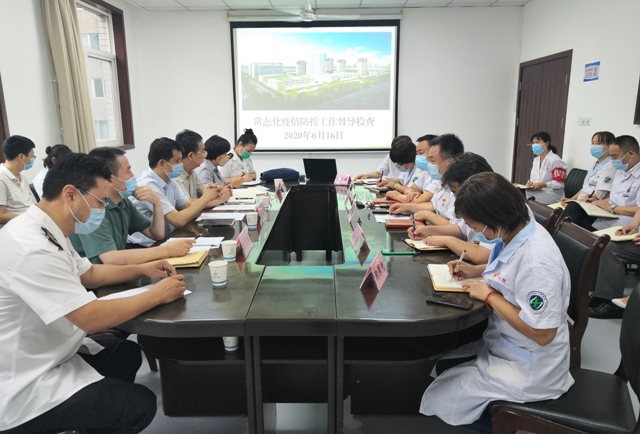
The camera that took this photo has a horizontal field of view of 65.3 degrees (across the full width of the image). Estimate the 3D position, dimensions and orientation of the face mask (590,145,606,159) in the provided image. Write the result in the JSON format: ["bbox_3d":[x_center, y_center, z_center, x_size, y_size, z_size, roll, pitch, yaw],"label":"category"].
[{"bbox_3d":[2.260,-0.522,4.050,0.080,0.110,0.135,-5,13,-20],"label":"face mask"}]

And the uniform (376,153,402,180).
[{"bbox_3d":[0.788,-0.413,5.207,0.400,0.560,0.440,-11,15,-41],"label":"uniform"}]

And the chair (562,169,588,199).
[{"bbox_3d":[2.194,0.018,4.658,0.580,0.890,0.500,-4,13,-14],"label":"chair"}]

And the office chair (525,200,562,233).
[{"bbox_3d":[0.993,0.378,2.901,0.560,0.950,0.450,-1,12,-1],"label":"office chair"}]

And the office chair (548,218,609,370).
[{"bbox_3d":[0.915,0.491,2.275,0.570,0.930,0.450,0,12,4],"label":"office chair"}]

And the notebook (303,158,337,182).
[{"bbox_3d":[0.031,-0.475,5.043,0.325,0.225,0.260,3,13,16],"label":"notebook"}]

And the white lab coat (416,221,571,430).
[{"bbox_3d":[0.633,0.344,1.782,0.510,0.690,0.430,3,12,16],"label":"white lab coat"}]

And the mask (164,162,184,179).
[{"bbox_3d":[-0.869,-0.279,2.980,0.110,0.105,0.135,13,13,7],"label":"mask"}]

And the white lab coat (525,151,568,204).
[{"bbox_3d":[2.178,-0.351,4.800,0.390,0.560,0.410,-6,13,-23],"label":"white lab coat"}]

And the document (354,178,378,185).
[{"bbox_3d":[0.466,-0.337,4.848,0.200,0.020,0.260,8,15,37],"label":"document"}]

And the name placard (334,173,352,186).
[{"bbox_3d":[0.222,-0.351,4.765,0.180,0.095,0.085,7,14,30],"label":"name placard"}]

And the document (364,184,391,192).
[{"bbox_3d":[0.514,-0.266,4.539,0.210,0.020,0.270,-5,13,-20],"label":"document"}]

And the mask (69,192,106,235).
[{"bbox_3d":[-0.758,-0.002,1.620,0.110,0.115,0.135,25,2,-21],"label":"mask"}]

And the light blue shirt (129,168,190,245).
[{"bbox_3d":[-1.049,-0.011,3.286,0.390,0.570,0.480,3,13,16],"label":"light blue shirt"}]

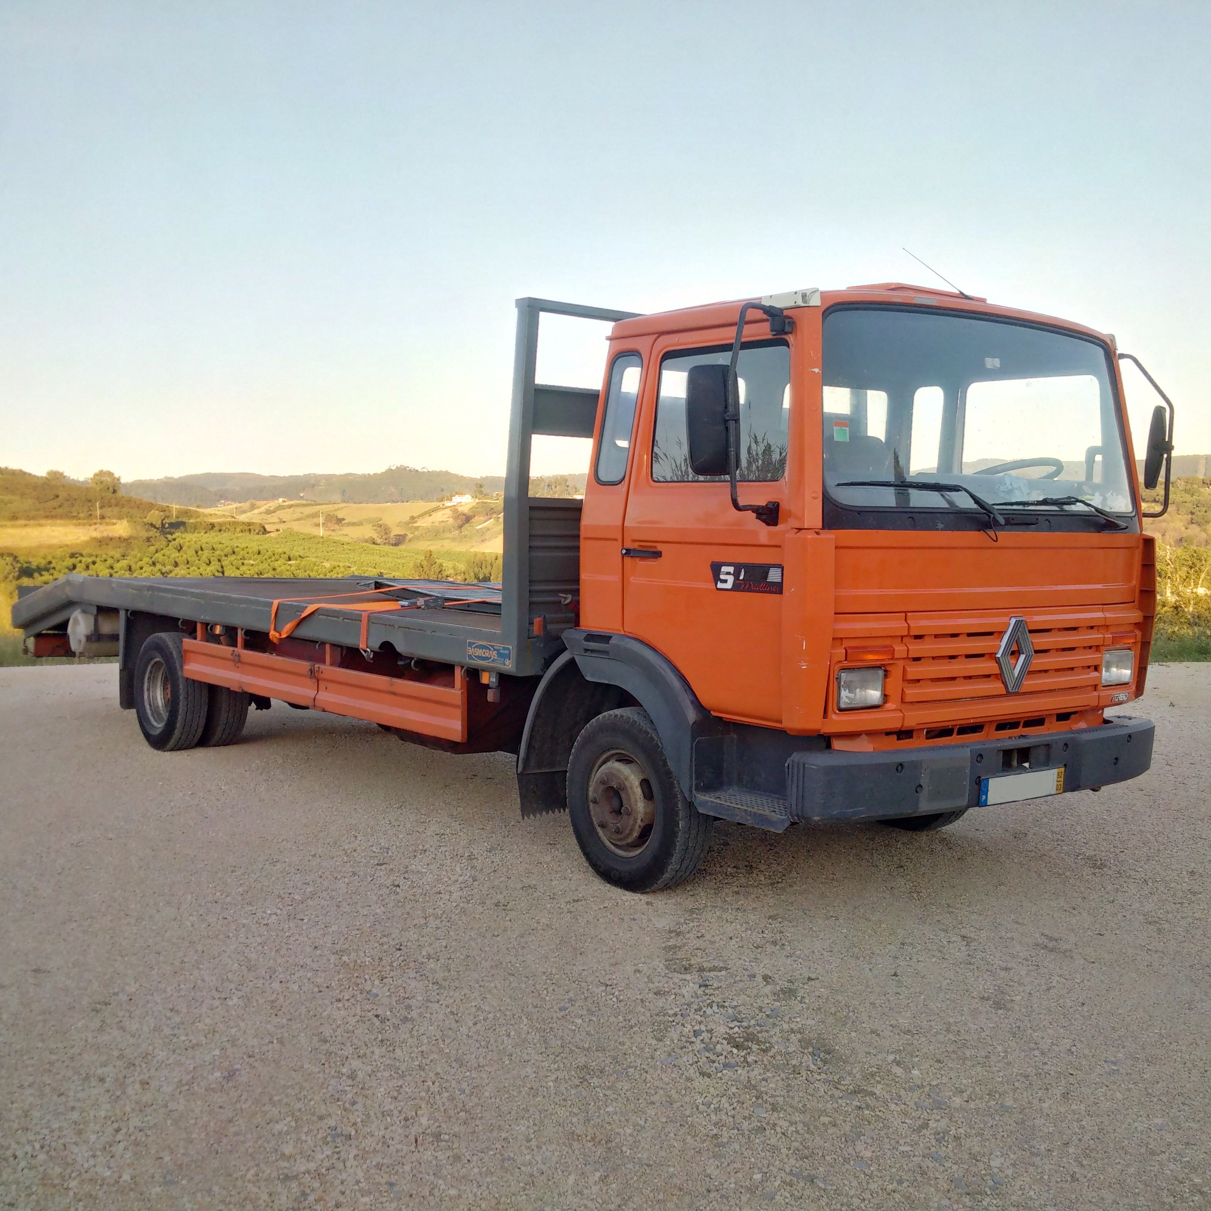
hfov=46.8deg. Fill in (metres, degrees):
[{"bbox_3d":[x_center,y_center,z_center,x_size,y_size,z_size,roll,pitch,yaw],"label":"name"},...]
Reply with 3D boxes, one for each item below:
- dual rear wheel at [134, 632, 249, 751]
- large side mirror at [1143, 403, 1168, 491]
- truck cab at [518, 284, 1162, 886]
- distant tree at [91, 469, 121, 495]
[{"bbox_3d":[-2.819,0.583,9.542,0.480,0.785,0.785,-1,4,-37],"label":"dual rear wheel"},{"bbox_3d":[2.536,-0.735,6.450,0.090,0.385,0.190,6,5,30],"label":"large side mirror"},{"bbox_3d":[1.122,-0.048,6.310,2.260,2.480,1.920,-1,4,-37],"label":"truck cab"},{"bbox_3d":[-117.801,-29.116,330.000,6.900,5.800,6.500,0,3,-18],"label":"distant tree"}]

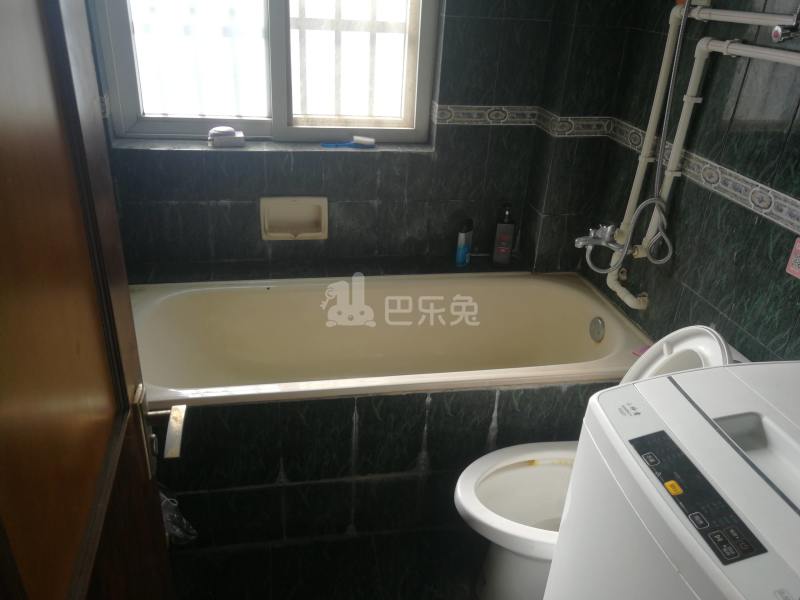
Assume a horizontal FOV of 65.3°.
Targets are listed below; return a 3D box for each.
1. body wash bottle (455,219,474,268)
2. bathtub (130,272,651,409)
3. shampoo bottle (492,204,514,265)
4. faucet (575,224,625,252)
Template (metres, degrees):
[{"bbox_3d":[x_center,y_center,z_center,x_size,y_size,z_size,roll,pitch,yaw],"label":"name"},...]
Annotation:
[{"bbox_3d":[0.247,-0.216,2.353,0.054,0.184,0.037,4,28,1],"label":"body wash bottle"},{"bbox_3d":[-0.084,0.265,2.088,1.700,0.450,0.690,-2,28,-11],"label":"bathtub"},{"bbox_3d":[0.401,-0.253,2.387,0.072,0.234,0.050,2,28,-3],"label":"shampoo bottle"},{"bbox_3d":[0.632,-0.195,1.947,0.165,0.082,0.150,-2,28,-10],"label":"faucet"}]

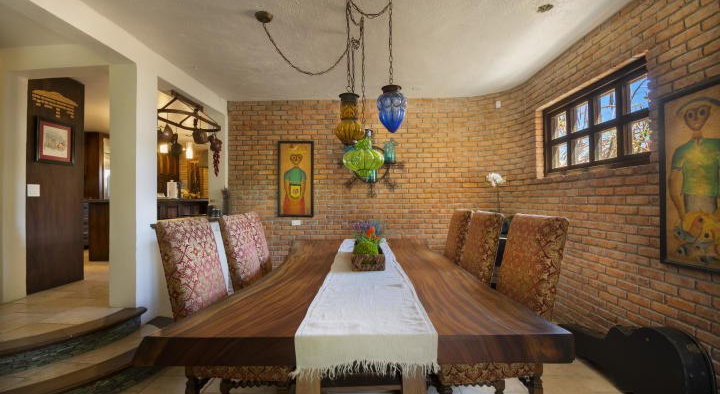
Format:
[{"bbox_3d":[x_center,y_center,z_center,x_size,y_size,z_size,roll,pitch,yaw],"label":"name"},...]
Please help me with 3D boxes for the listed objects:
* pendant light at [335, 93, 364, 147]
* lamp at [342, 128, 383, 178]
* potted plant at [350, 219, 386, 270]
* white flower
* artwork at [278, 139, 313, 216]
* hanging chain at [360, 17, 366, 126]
[{"bbox_3d":[-0.062,-0.491,1.900,0.185,0.330,0.185,0,0,0],"label":"pendant light"},{"bbox_3d":[0.027,-0.313,2.150,0.290,0.345,0.290,0,0,0],"label":"lamp"},{"bbox_3d":[0.050,0.278,1.860,0.220,0.265,0.380,0,0,0],"label":"potted plant"},{"bbox_3d":[1.410,-0.180,3.100,0.200,0.165,0.170,0,0,27],"label":"white flower"},{"bbox_3d":[-0.865,-0.235,4.000,0.480,1.000,0.040,0,0,0],"label":"artwork"},{"bbox_3d":[0.026,-0.904,2.150,0.024,0.778,0.024,0,0,0],"label":"hanging chain"}]

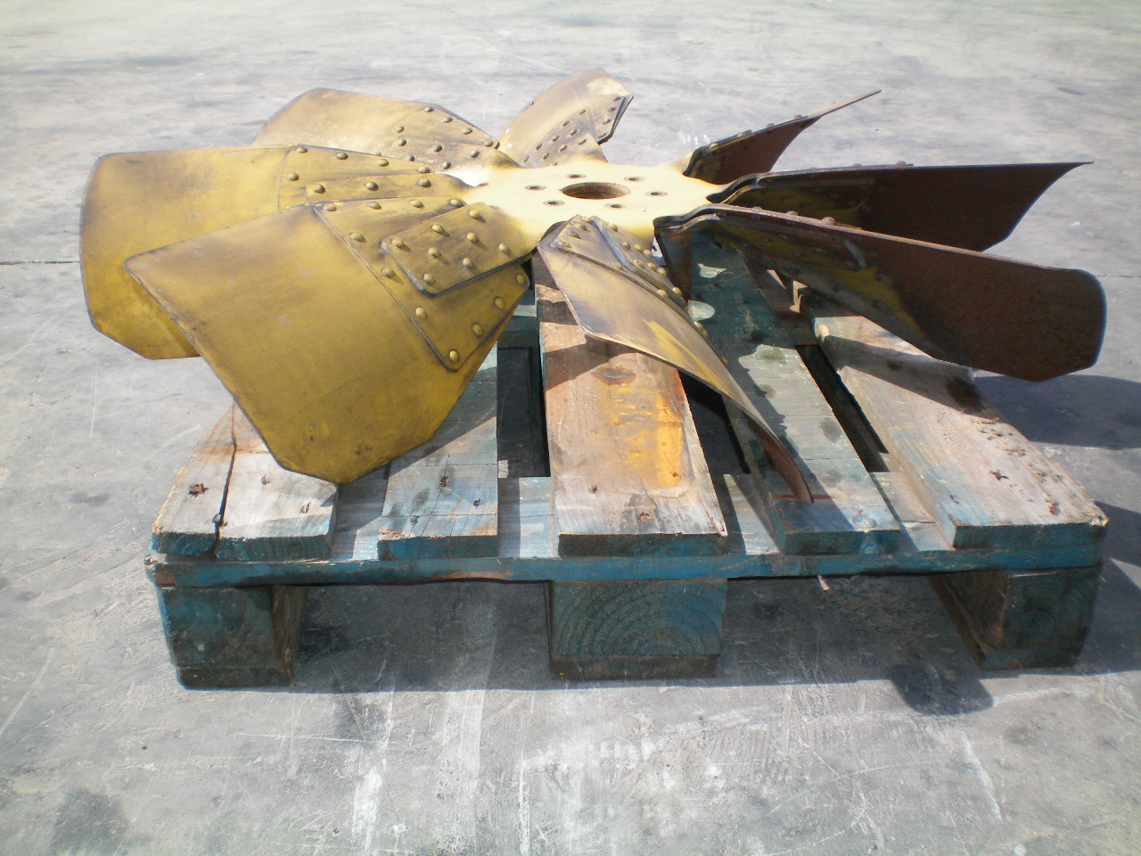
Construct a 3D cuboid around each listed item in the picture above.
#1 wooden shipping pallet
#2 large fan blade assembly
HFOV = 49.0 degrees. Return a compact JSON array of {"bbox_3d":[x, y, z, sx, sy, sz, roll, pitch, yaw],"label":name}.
[{"bbox_3d":[0.027,-0.105,1.601,0.800,0.144,1.200,-1,25,-3],"label":"wooden shipping pallet"},{"bbox_3d":[0.028,-0.237,1.512,1.185,0.197,1.185,-1,25,-3],"label":"large fan blade assembly"}]

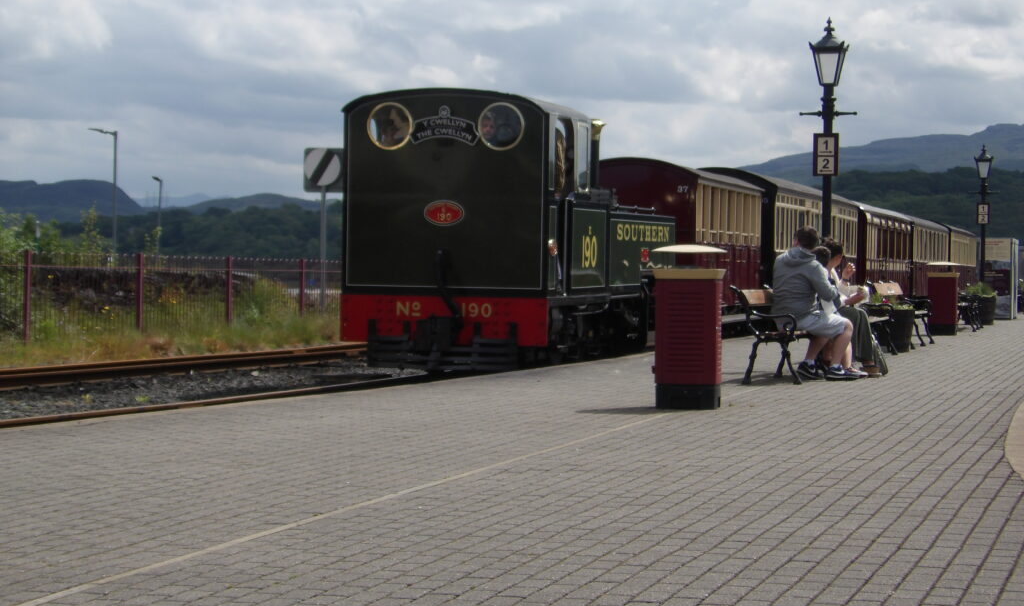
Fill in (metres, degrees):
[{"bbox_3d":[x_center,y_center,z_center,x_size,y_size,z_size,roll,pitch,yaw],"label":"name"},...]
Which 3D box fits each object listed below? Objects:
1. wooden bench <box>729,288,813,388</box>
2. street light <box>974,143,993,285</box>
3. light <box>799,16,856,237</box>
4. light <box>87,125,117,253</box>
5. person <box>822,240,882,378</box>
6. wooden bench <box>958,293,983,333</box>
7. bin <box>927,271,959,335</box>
[{"bbox_3d":[2.440,0.250,21.300,0.610,0.830,2.300,1,1,15],"label":"wooden bench"},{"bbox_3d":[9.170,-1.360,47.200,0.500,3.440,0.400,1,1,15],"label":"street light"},{"bbox_3d":[3.083,-1.077,23.700,0.560,3.440,0.400,1,1,15],"label":"light"},{"bbox_3d":[-14.860,-3.320,88.000,1.050,6.000,0.300,1,1,-7],"label":"light"},{"bbox_3d":[3.020,0.040,21.850,0.680,1.250,0.480,1,1,-6],"label":"person"},{"bbox_3d":[7.400,0.040,39.500,0.610,0.820,2.200,1,1,15],"label":"wooden bench"},{"bbox_3d":[6.556,-0.050,36.900,0.480,1.070,0.470,1,1,12],"label":"bin"}]

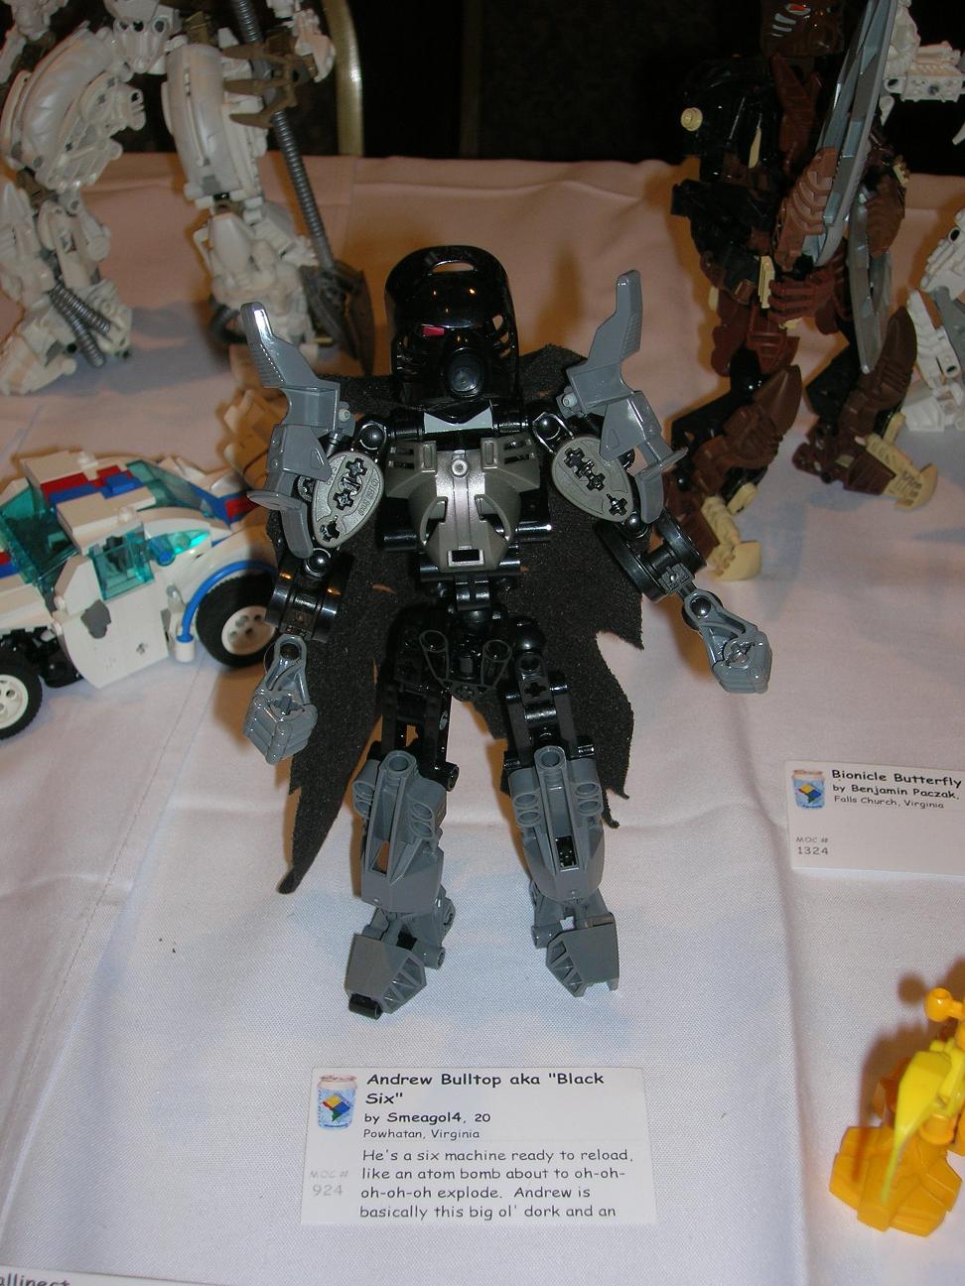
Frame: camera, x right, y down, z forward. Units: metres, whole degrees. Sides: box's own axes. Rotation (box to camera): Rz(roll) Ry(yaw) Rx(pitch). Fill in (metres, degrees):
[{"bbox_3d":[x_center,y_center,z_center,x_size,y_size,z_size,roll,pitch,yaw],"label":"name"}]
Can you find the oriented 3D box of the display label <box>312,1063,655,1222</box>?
[{"bbox_3d":[-0.001,0.130,0.444,0.089,0.002,0.049,0,40,-1],"label":"display label"}]

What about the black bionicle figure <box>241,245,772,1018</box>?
[{"bbox_3d":[0.005,0.000,0.427,0.134,0.223,0.070,-3,40,-4],"label":"black bionicle figure"}]

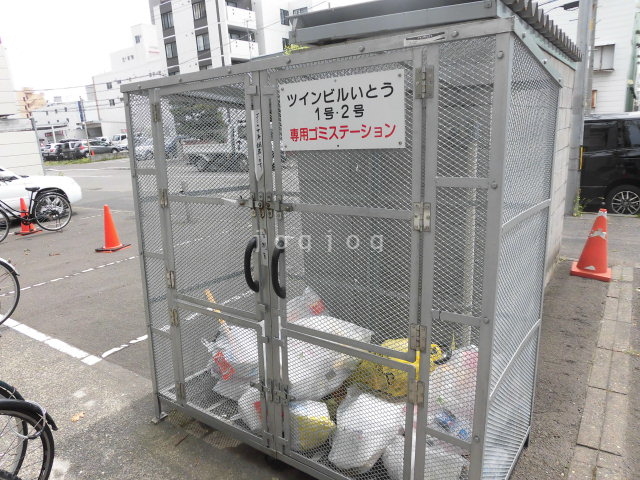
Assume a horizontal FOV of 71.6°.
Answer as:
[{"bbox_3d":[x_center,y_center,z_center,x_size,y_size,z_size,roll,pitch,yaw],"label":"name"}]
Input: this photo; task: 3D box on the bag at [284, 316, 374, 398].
[{"bbox_3d":[-0.012,0.693,2.630,0.520,0.320,0.400,8,15,36],"label":"bag"}]

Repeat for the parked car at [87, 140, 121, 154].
[{"bbox_3d":[-21.373,-8.990,43.500,1.700,1.480,4.250,9,16,39],"label":"parked car"}]

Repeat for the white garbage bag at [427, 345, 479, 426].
[{"bbox_3d":[0.659,0.756,2.179,0.360,0.360,0.340,8,15,36],"label":"white garbage bag"}]

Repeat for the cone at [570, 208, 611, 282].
[{"bbox_3d":[2.985,0.025,4.782,0.390,0.700,0.390,12,18,38],"label":"cone"}]

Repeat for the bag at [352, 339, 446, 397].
[{"bbox_3d":[0.407,0.733,2.426,0.420,0.290,0.320,8,15,36],"label":"bag"}]

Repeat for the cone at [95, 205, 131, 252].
[{"bbox_3d":[-3.268,-0.202,6.934,0.380,0.700,0.380,2,13,13],"label":"cone"}]

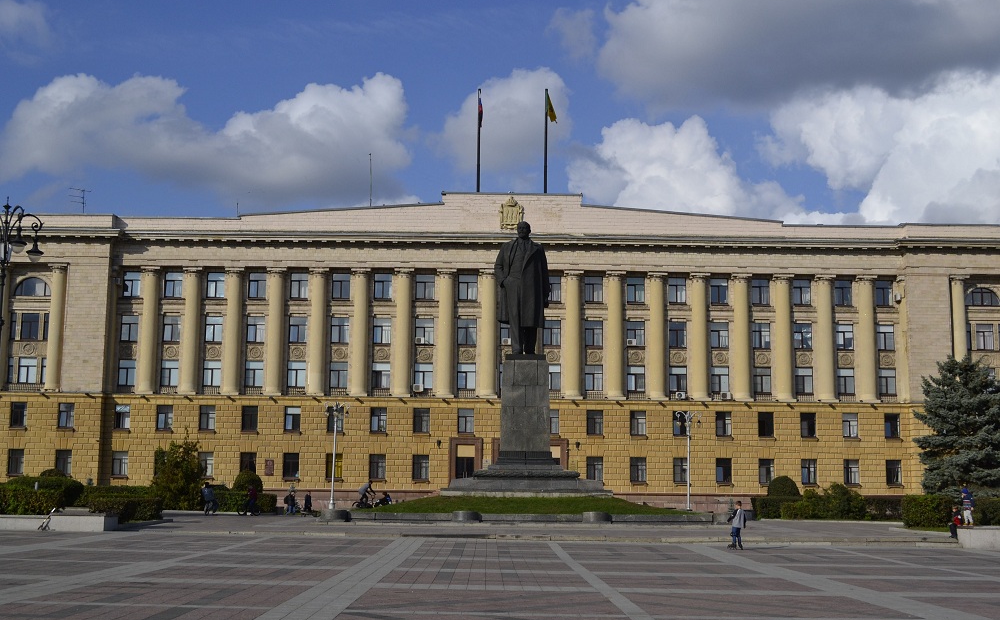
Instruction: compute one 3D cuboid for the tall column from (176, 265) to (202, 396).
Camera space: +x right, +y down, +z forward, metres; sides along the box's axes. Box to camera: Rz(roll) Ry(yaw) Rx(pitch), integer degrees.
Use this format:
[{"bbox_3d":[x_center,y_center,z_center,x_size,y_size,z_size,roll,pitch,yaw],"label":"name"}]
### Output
[{"bbox_3d":[-26.093,1.730,97.883,1.570,10.749,1.550,0,-8,0],"label":"tall column"}]

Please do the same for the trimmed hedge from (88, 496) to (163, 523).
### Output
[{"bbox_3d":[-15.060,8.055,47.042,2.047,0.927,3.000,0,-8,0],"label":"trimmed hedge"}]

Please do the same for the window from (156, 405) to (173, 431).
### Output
[{"bbox_3d":[-27.865,8.979,97.060,1.279,1.974,0.250,0,-8,0],"label":"window"}]

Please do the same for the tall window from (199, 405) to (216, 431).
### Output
[{"bbox_3d":[-23.746,8.813,94.901,1.420,2.100,0.250,1,-8,-1],"label":"tall window"}]

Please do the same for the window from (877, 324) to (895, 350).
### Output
[{"bbox_3d":[33.687,2.439,101.777,1.455,2.208,0.200,1,-8,-1],"label":"window"}]

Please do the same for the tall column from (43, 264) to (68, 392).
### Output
[{"bbox_3d":[-36.717,1.399,96.447,1.570,10.645,1.550,0,-8,0],"label":"tall column"}]

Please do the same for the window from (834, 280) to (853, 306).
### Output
[{"bbox_3d":[28.016,-1.353,95.068,1.413,2.084,0.250,1,-8,0],"label":"window"}]

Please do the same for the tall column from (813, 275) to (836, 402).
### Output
[{"bbox_3d":[26.884,2.354,96.319,1.600,10.500,1.500,1,-8,-1],"label":"tall column"}]

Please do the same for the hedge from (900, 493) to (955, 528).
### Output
[{"bbox_3d":[19.274,9.078,52.792,1.962,1.453,1.700,1,-8,-1],"label":"hedge"}]

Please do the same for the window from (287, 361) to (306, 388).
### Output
[{"bbox_3d":[-17.646,5.621,101.472,1.510,2.260,0.250,1,-8,-1],"label":"window"}]

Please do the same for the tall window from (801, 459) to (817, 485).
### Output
[{"bbox_3d":[26.316,13.772,99.174,1.272,2.014,0.200,1,-8,-1],"label":"tall window"}]

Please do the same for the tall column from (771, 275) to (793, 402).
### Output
[{"bbox_3d":[23.567,2.308,96.095,1.470,10.520,1.365,1,-8,-1],"label":"tall column"}]

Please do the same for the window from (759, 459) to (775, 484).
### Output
[{"bbox_3d":[21.693,13.106,94.766,1.312,2.007,0.250,1,-8,-1],"label":"window"}]

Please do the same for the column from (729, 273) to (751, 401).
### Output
[{"bbox_3d":[19.714,2.188,94.036,1.500,10.338,1.450,1,-8,0],"label":"column"}]

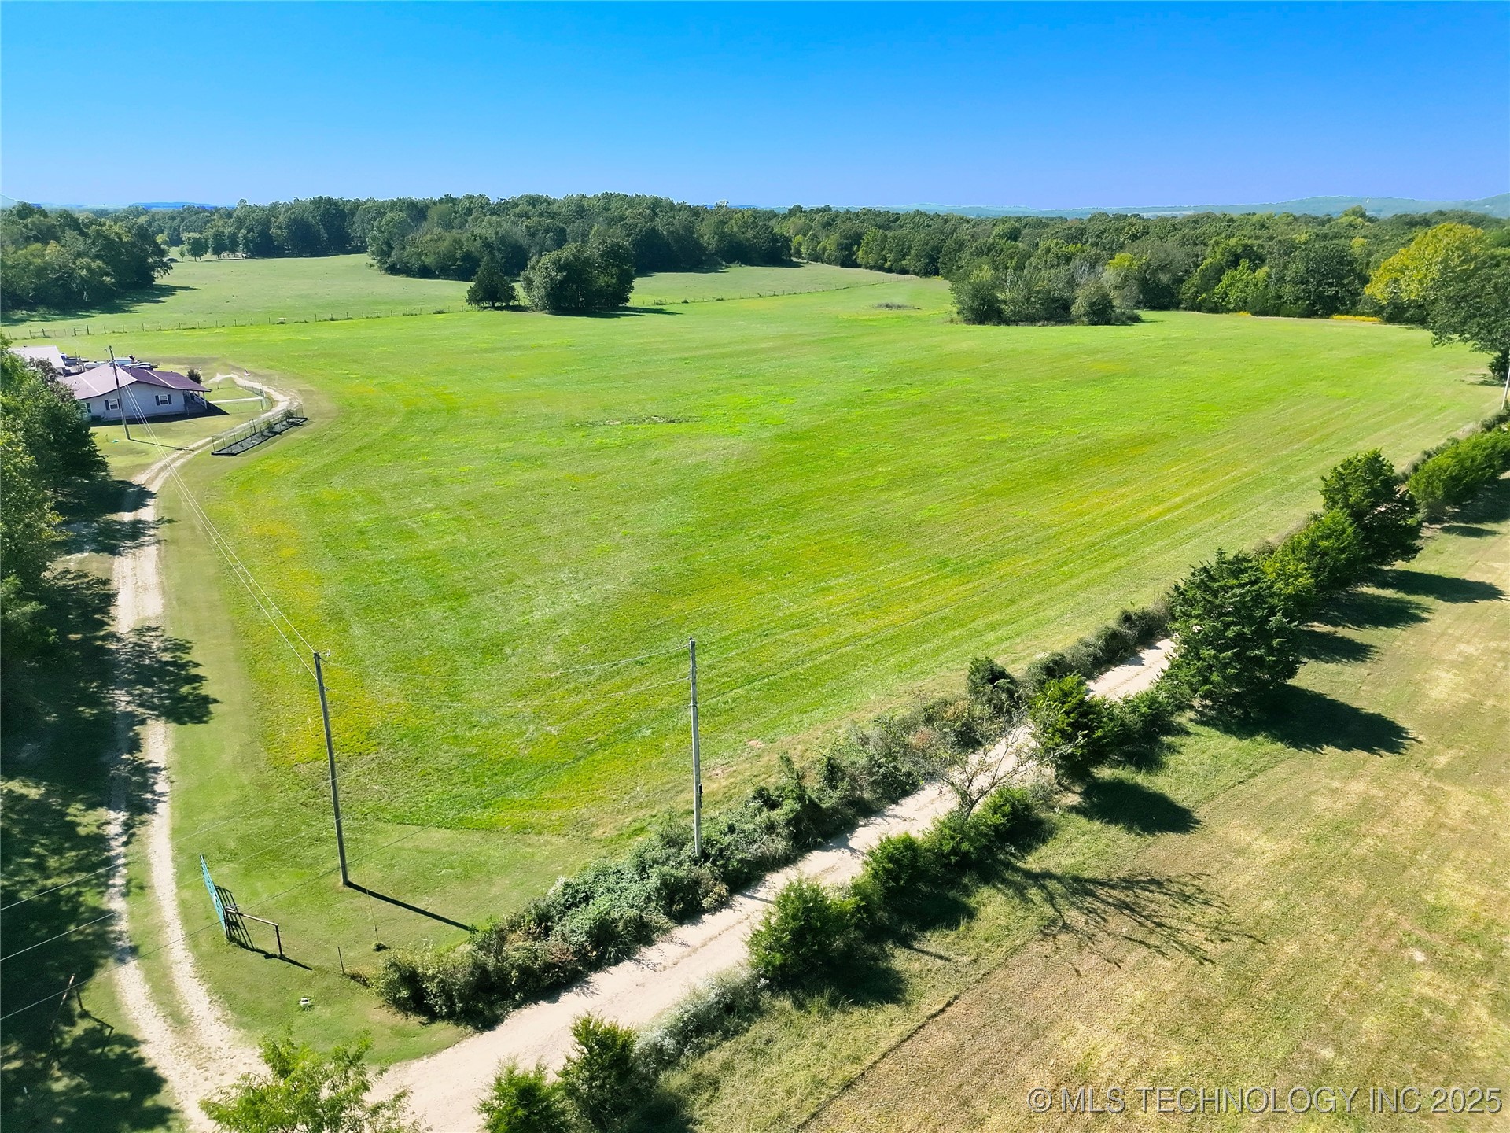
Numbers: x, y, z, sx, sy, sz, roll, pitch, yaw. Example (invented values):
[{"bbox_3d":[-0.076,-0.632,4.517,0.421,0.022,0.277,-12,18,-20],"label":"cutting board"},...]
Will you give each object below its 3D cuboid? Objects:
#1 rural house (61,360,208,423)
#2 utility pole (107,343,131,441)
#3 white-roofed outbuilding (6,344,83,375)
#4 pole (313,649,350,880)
[{"bbox_3d":[-74.999,-21.536,126.746,12.984,4.131,17.933,-14,23,-35],"label":"rural house"},{"bbox_3d":[-63.788,-17.357,105.201,0.280,9.366,0.280,0,19,0],"label":"utility pole"},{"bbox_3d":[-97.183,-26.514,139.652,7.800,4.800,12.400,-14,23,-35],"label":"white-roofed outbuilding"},{"bbox_3d":[-14.432,7.067,35.753,0.280,8.890,0.280,0,19,0],"label":"pole"}]

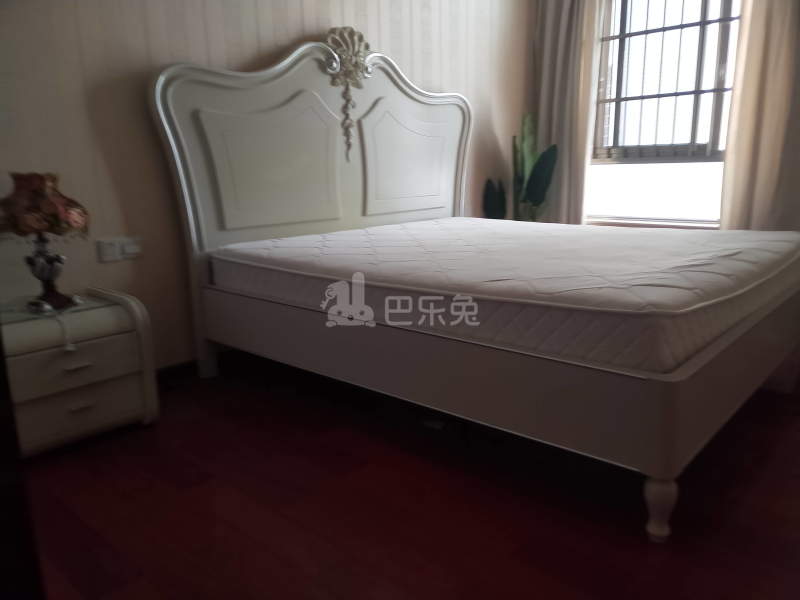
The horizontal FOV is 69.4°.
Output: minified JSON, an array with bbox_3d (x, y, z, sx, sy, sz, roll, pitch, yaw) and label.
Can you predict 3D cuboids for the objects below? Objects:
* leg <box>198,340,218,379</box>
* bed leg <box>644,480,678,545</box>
[{"bbox_3d":[-0.908,0.275,2.741,0.075,0.172,0.060,9,16,42],"label":"leg"},{"bbox_3d":[0.642,0.515,1.422,0.078,0.153,0.078,9,16,42],"label":"bed leg"}]

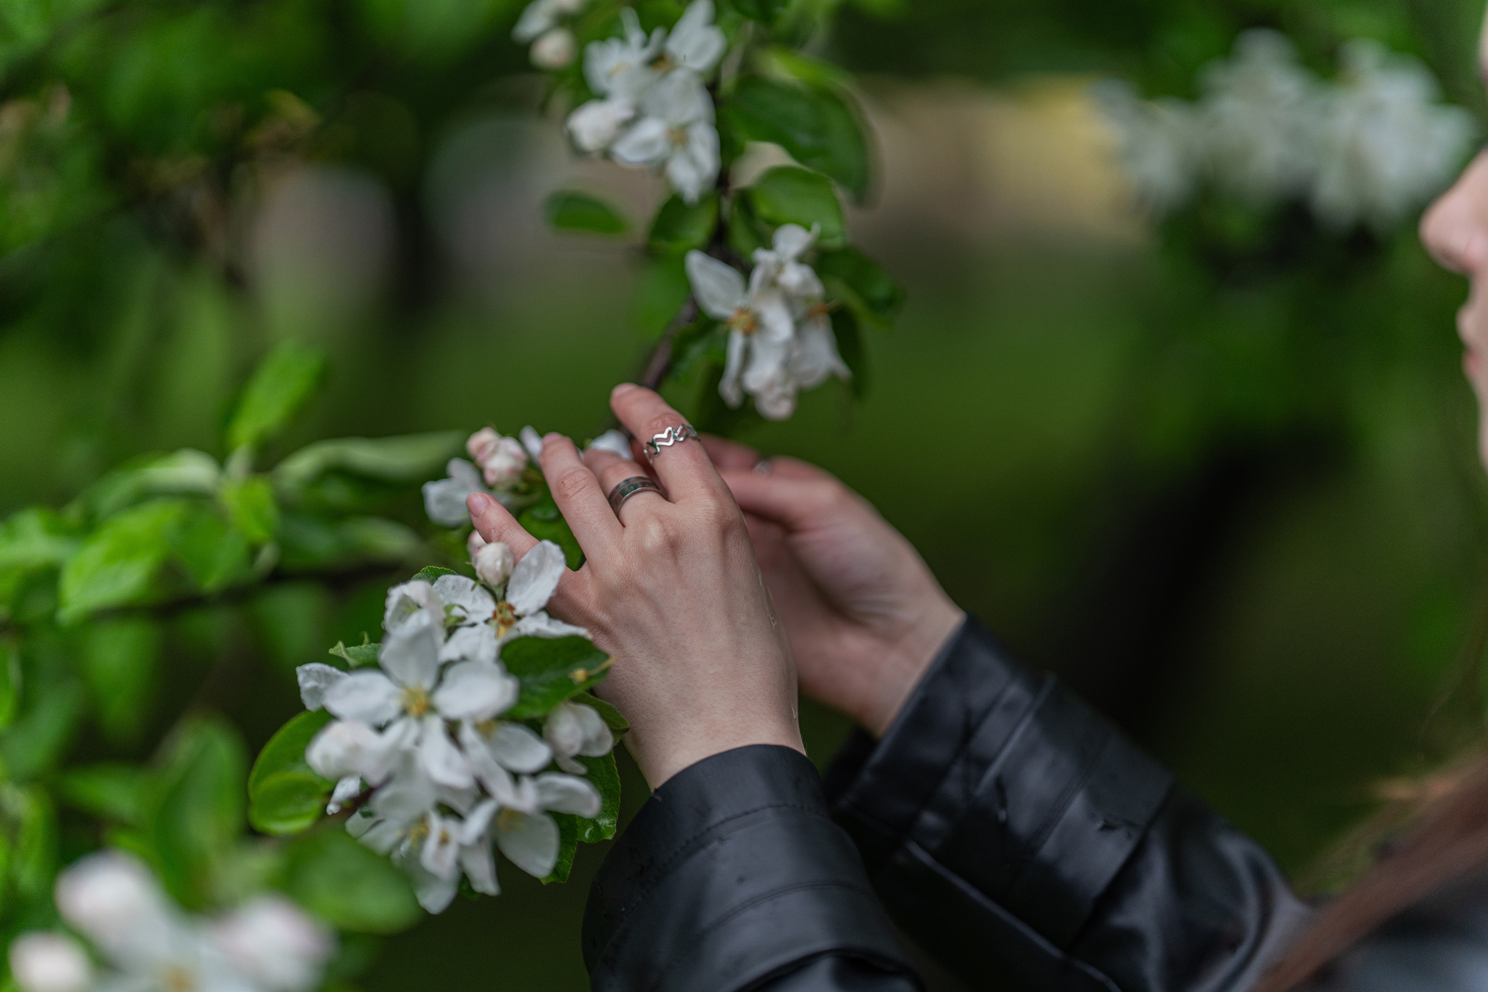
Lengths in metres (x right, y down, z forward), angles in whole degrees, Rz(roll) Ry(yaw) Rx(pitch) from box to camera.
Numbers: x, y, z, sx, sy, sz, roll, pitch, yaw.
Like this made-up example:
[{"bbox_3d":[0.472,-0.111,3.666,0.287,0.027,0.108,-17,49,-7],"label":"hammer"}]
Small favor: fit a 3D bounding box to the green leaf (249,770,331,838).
[{"bbox_3d":[-0.140,0.094,1.080,0.025,0.020,0.015,0,5,0],"label":"green leaf"}]

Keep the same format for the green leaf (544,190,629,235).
[{"bbox_3d":[-0.059,-0.106,1.320,0.033,0.010,0.022,12,41,5],"label":"green leaf"}]

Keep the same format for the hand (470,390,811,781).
[{"bbox_3d":[-0.038,0.032,1.200,0.085,0.138,0.075,-20,-5,12],"label":"hand"}]

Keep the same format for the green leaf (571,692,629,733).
[{"bbox_3d":[-0.046,0.067,1.090,0.019,0.014,0.014,0,5,0],"label":"green leaf"}]

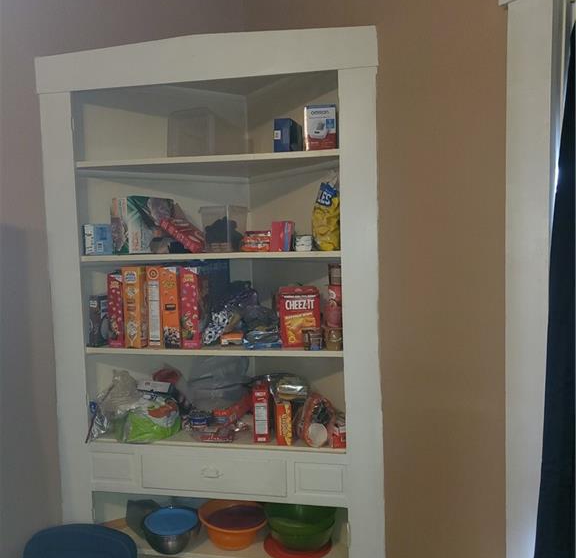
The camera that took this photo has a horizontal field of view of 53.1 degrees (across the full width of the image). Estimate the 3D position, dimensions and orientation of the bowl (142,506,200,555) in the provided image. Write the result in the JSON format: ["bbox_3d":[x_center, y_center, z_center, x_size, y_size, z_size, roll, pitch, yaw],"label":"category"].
[{"bbox_3d":[-0.472,1.045,2.368,0.231,0.115,0.231,-2,4,0],"label":"bowl"}]

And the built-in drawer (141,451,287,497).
[{"bbox_3d":[-0.263,0.736,2.361,0.578,0.147,0.300,-1,4,11],"label":"built-in drawer"}]

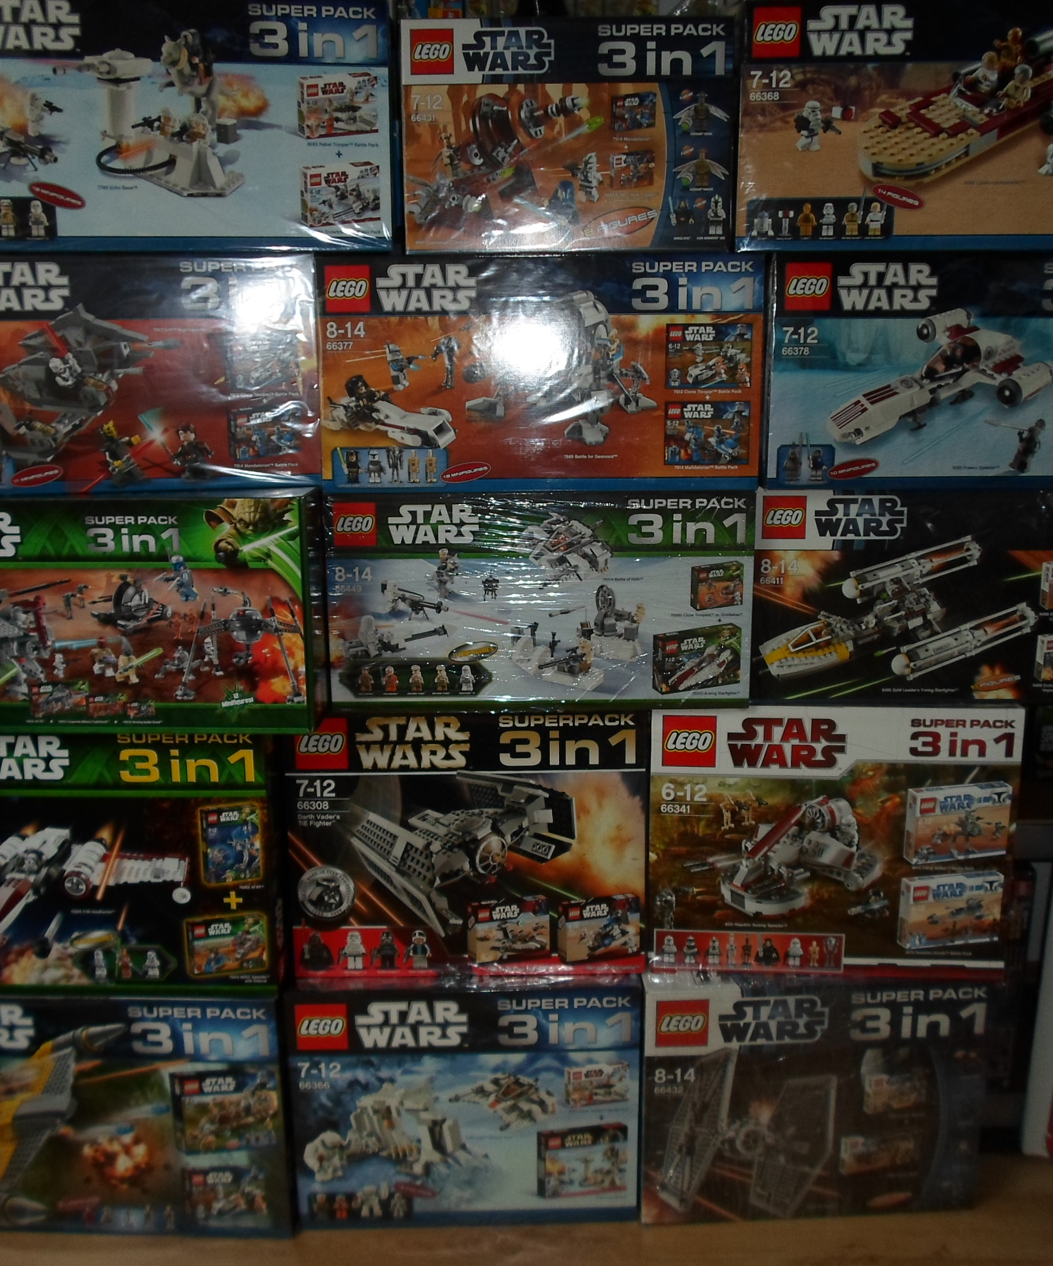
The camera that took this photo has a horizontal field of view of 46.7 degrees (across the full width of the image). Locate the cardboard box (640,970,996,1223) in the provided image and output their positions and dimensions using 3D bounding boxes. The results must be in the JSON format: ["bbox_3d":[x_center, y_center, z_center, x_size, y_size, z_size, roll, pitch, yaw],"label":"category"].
[{"bbox_3d":[0.391,0.636,1.714,0.471,0.347,0.090,-1,11,-2],"label":"cardboard box"}]

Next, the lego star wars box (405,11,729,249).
[{"bbox_3d":[0.049,-0.587,1.467,0.386,0.259,0.080,-1,11,0],"label":"lego star wars box"}]

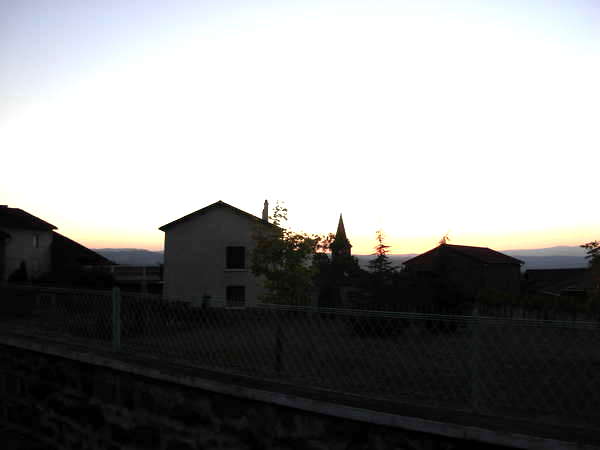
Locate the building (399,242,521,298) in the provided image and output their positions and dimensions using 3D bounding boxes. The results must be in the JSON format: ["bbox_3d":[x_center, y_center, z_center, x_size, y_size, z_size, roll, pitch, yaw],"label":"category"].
[{"bbox_3d":[16.500,4.601,64.852,7.900,5.100,12.300,-2,-3,34],"label":"building"}]

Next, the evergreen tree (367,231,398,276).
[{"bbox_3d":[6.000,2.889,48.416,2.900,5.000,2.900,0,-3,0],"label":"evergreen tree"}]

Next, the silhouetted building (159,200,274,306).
[{"bbox_3d":[-5.200,2.390,48.441,8.200,7.700,9.500,0,-3,2],"label":"silhouetted building"}]

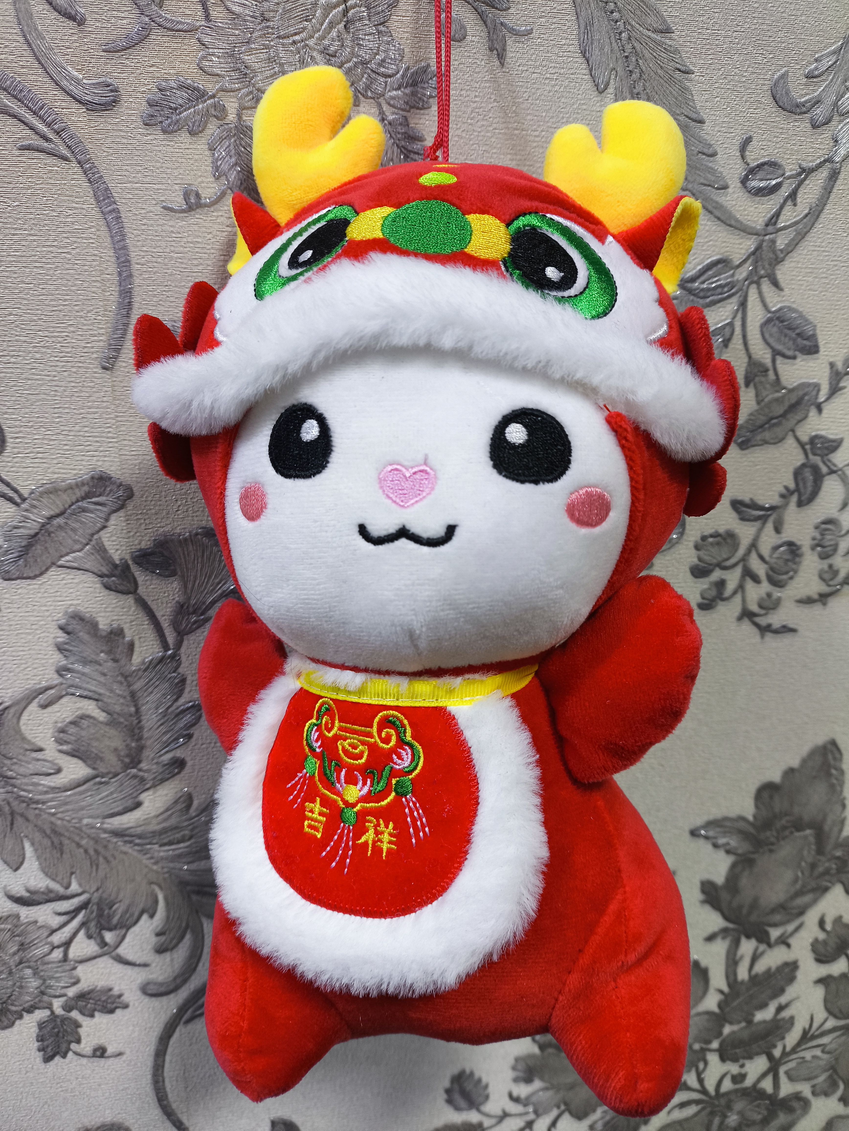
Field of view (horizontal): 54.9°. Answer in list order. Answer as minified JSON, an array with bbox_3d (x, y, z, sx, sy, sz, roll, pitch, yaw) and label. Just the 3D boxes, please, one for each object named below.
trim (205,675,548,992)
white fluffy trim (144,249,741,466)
[{"bbox_3d":[-0.028,0.095,0.312,0.138,0.125,0.045,4,2,17],"label":"trim"},{"bbox_3d":[-0.005,-0.075,0.312,0.250,0.071,0.080,1,8,9],"label":"white fluffy trim"}]

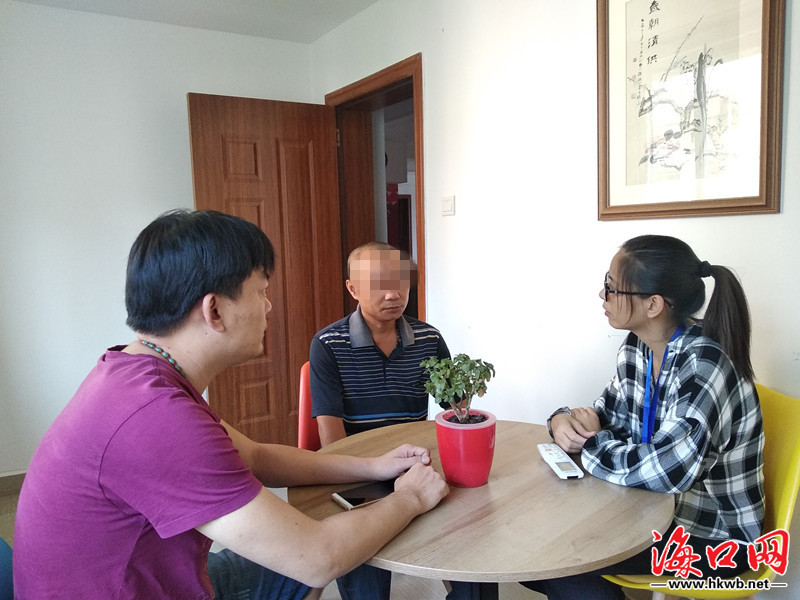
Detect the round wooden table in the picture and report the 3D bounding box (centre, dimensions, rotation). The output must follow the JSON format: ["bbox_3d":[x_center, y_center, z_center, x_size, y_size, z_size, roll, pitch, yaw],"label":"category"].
[{"bbox_3d":[0.171,0.749,1.351,0.800,0.744,0.800,-1,6,0],"label":"round wooden table"}]

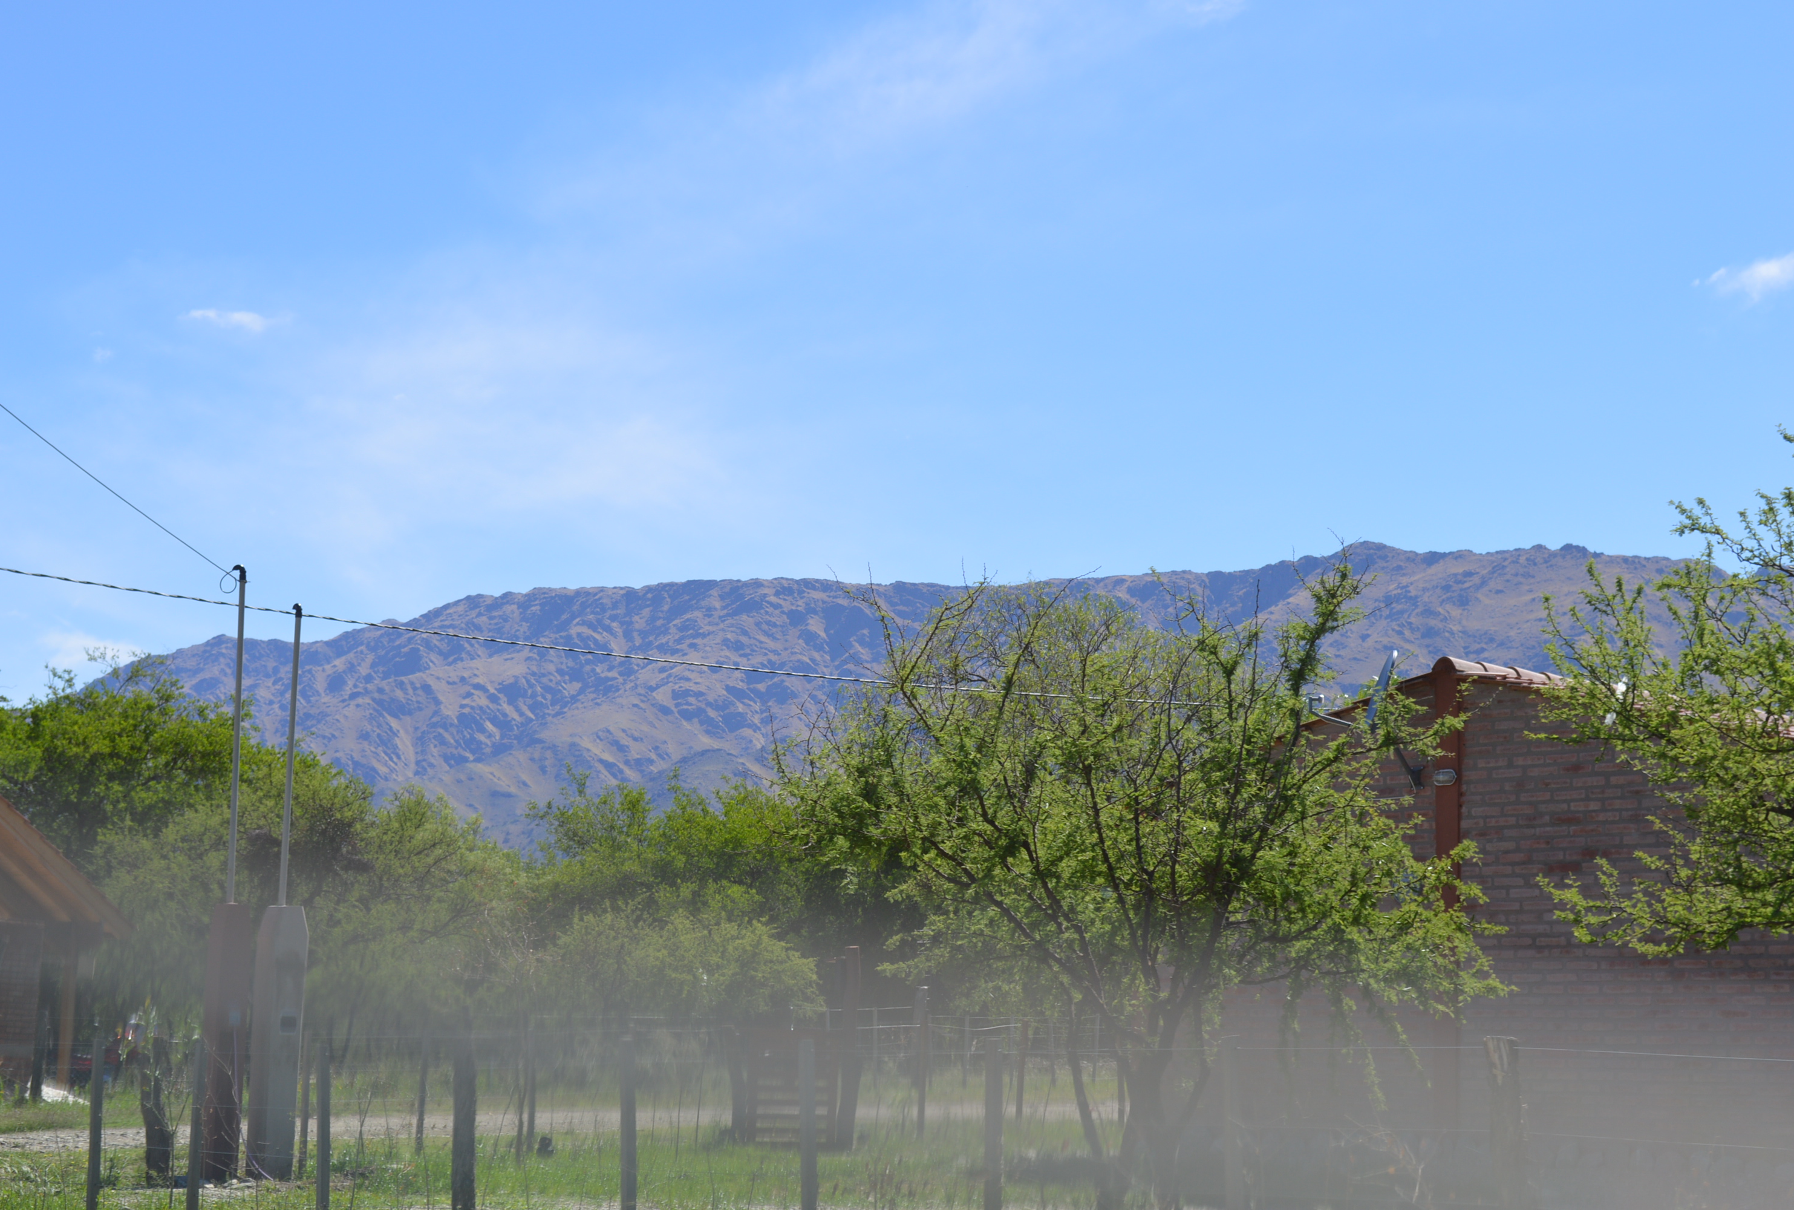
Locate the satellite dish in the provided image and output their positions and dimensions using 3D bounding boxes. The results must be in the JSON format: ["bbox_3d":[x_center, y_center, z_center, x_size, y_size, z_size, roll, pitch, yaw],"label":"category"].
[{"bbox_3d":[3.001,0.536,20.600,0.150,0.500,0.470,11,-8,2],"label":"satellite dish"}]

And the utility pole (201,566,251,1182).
[{"bbox_3d":[-4.748,1.886,23.600,0.290,4.328,0.250,8,-11,-42],"label":"utility pole"}]

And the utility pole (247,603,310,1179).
[{"bbox_3d":[-4.418,2.027,23.800,0.300,4.058,0.270,8,-11,-42],"label":"utility pole"}]

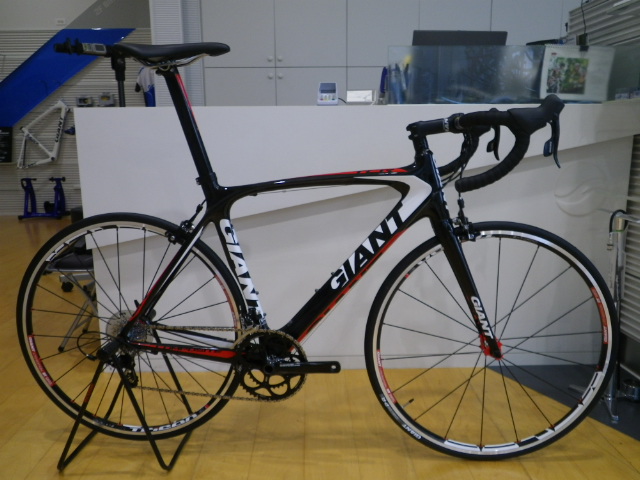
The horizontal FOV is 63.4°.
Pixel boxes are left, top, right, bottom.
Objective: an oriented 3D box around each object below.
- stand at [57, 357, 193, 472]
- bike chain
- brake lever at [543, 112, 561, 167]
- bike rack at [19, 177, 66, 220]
[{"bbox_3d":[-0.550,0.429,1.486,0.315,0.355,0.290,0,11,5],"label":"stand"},{"bbox_3d":[-0.290,0.337,1.403,0.520,0.212,0.030,0,11,5],"label":"bike chain"},{"bbox_3d":[0.469,-0.201,1.048,0.034,0.118,0.028,0,11,4],"label":"brake lever"},{"bbox_3d":[-3.288,-0.508,6.197,0.500,0.460,0.440,-2,11,-9],"label":"bike rack"}]

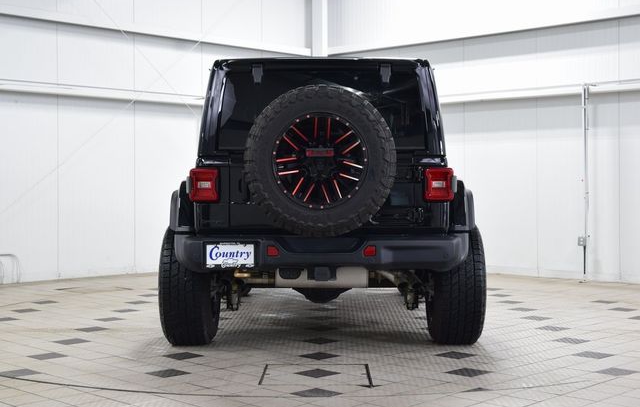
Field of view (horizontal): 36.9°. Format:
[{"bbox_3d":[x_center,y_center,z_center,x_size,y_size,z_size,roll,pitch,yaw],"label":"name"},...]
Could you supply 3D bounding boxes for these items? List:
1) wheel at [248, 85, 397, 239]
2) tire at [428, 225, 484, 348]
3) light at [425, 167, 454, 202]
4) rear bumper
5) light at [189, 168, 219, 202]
[{"bbox_3d":[0.004,-0.254,5.720,0.880,0.880,0.310,0,1,1],"label":"wheel"},{"bbox_3d":[0.910,0.512,6.550,0.320,0.870,0.870,0,1,1],"label":"tire"},{"bbox_3d":[0.742,-0.114,5.980,0.183,0.213,0.130,0,1,1],"label":"light"},{"bbox_3d":[0.010,0.308,5.980,1.810,0.250,0.330,0,1,1],"label":"rear bumper"},{"bbox_3d":[-0.722,-0.111,5.980,0.183,0.213,0.130,0,1,1],"label":"light"}]

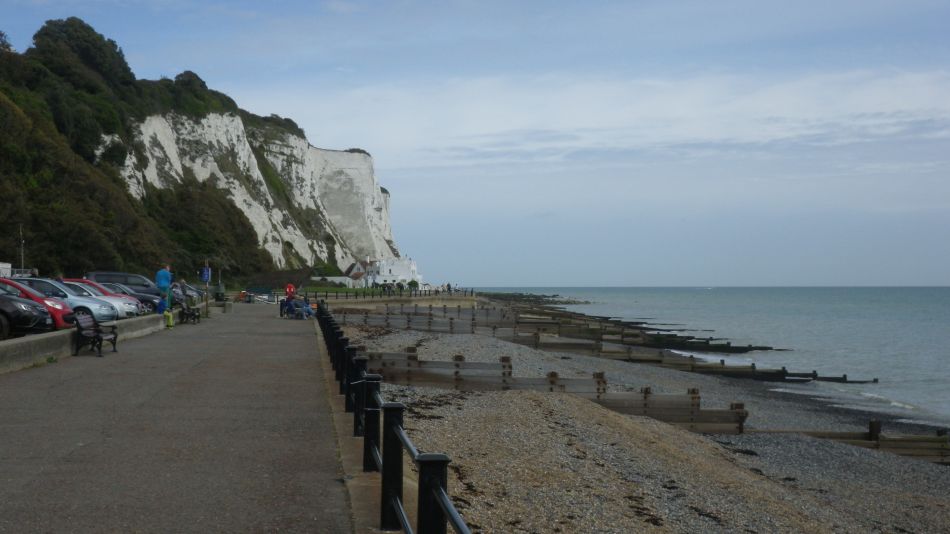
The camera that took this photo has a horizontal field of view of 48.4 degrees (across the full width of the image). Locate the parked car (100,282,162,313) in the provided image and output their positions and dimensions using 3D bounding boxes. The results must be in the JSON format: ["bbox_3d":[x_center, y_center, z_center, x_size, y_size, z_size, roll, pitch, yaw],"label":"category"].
[{"bbox_3d":[-14.075,1.276,40.458,4.400,1.410,1.780,0,-1,-9],"label":"parked car"}]

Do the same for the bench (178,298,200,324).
[{"bbox_3d":[-11.747,1.930,43.572,0.650,0.860,1.700,0,-1,-9],"label":"bench"}]

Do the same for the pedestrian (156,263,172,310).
[{"bbox_3d":[-11.231,0.799,38.192,0.380,1.720,0.520,1,-1,-37],"label":"pedestrian"}]

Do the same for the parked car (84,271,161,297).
[{"bbox_3d":[-16.331,1.159,50.162,4.400,1.830,1.860,0,-1,-9],"label":"parked car"}]

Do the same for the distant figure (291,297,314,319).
[{"bbox_3d":[-8.023,1.935,49.173,1.050,1.060,0.600,0,-1,15],"label":"distant figure"}]

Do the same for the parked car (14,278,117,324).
[{"bbox_3d":[-12.849,1.082,31.471,4.250,1.480,1.770,0,-1,-9],"label":"parked car"}]

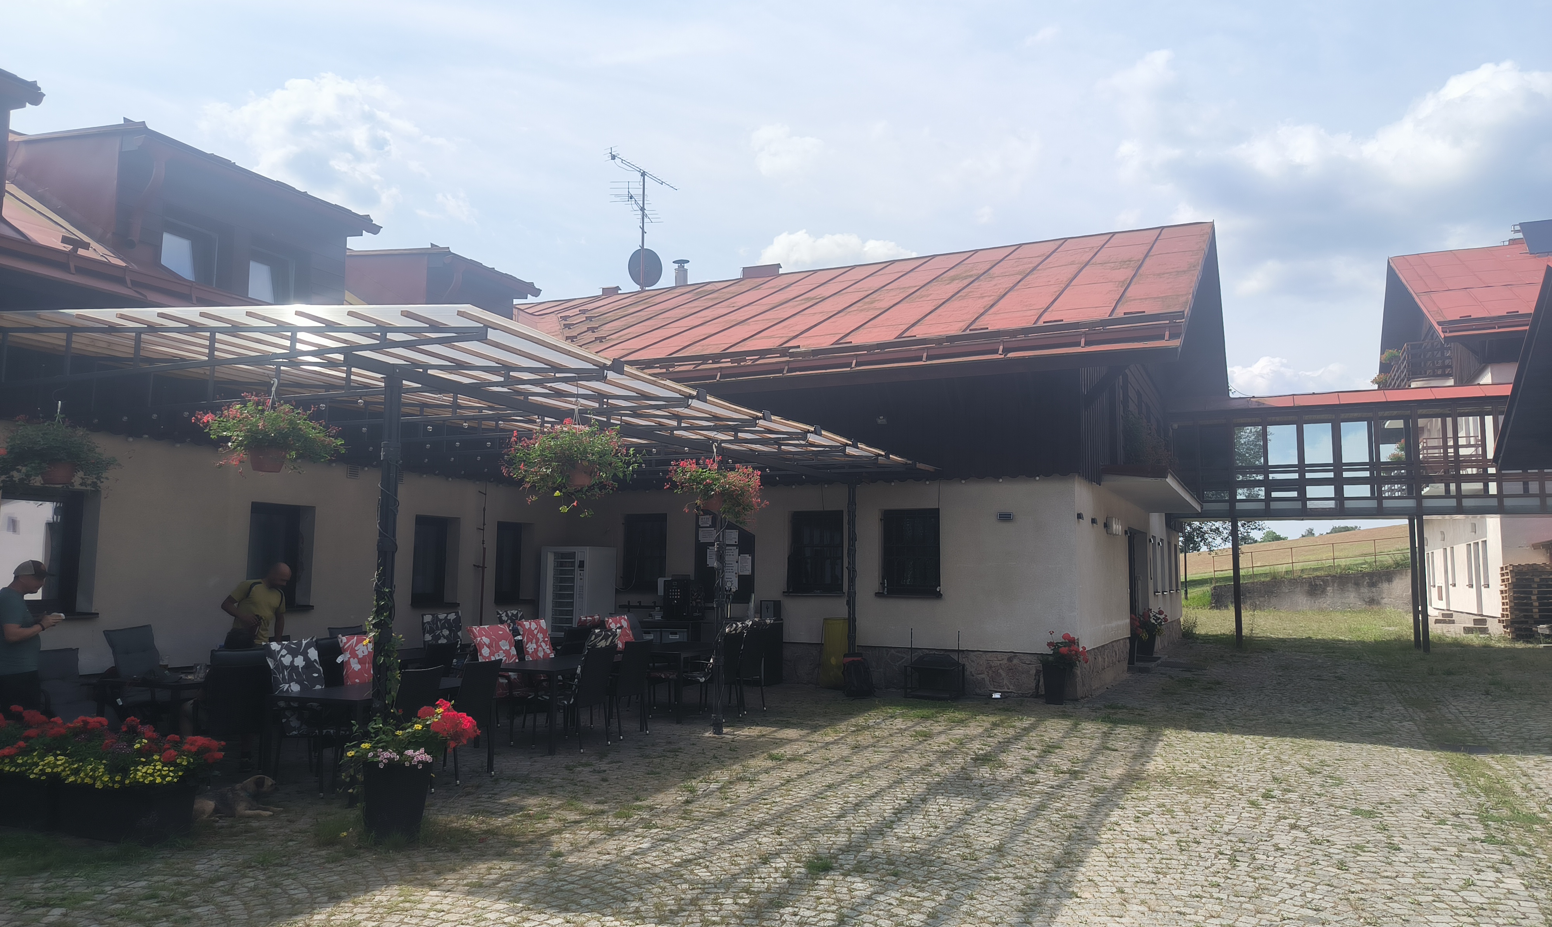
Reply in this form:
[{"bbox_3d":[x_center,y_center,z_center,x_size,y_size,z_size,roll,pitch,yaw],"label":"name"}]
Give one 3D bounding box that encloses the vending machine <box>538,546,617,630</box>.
[{"bbox_3d":[-2.892,2.172,15.743,0.830,1.870,0.760,-2,-7,24],"label":"vending machine"}]

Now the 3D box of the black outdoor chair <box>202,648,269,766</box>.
[{"bbox_3d":[-4.506,2.024,8.692,0.640,0.980,0.580,-3,-7,26],"label":"black outdoor chair"}]

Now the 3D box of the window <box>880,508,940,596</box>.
[{"bbox_3d":[1.780,1.170,14.300,0.828,1.148,0.140,-2,-7,24],"label":"window"}]

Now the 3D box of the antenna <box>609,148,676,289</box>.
[{"bbox_3d":[-3.257,-5.884,26.474,1.100,3.200,1.900,-2,-6,23],"label":"antenna"}]

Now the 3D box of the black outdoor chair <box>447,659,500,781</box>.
[{"bbox_3d":[-2.650,2.079,8.820,0.630,0.920,0.560,-3,-7,26],"label":"black outdoor chair"}]

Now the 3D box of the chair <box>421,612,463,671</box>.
[{"bbox_3d":[-3.520,2.120,10.633,0.600,1.140,0.560,-2,-7,24],"label":"chair"}]

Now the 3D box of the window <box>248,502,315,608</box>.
[{"bbox_3d":[-5.729,1.071,12.392,0.180,1.170,0.810,-3,-7,28],"label":"window"}]

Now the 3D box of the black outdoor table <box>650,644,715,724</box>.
[{"bbox_3d":[-1.063,2.476,12.344,0.880,0.740,1.500,-3,-7,26],"label":"black outdoor table"}]

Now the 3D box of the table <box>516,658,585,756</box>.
[{"bbox_3d":[-2.058,2.312,10.468,0.880,0.740,1.500,-3,-7,26],"label":"table"}]

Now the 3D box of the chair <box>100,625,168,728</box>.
[{"bbox_3d":[-5.524,1.997,9.423,0.750,1.100,0.600,-2,-6,23],"label":"chair"}]

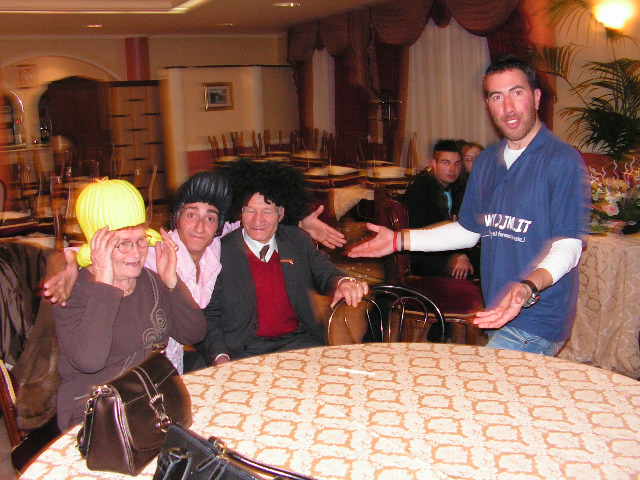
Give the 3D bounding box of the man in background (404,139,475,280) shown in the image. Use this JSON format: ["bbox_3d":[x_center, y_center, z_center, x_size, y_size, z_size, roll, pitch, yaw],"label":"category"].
[{"bbox_3d":[0.701,0.078,3.900,0.560,1.300,0.720,-2,12,-5],"label":"man in background"}]

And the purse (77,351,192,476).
[{"bbox_3d":[-0.419,0.378,1.514,0.140,0.190,0.245,4,12,19],"label":"purse"}]

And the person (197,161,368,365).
[{"bbox_3d":[-0.106,0.410,2.323,0.600,1.310,0.720,-3,12,-12],"label":"person"}]

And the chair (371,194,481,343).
[{"bbox_3d":[0.562,0.279,3.604,0.580,1.030,0.500,1,12,8],"label":"chair"}]

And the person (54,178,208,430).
[{"bbox_3d":[-0.476,0.500,1.953,0.520,1.290,0.720,-7,13,-27],"label":"person"}]

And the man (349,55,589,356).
[{"bbox_3d":[0.492,0.262,2.150,0.640,1.670,0.580,10,16,41],"label":"man"}]

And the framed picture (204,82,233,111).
[{"bbox_3d":[-1.449,-2.048,9.500,0.420,0.400,0.040,-2,12,-8],"label":"framed picture"}]

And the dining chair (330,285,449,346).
[{"bbox_3d":[0.238,0.643,2.219,0.430,0.890,0.500,0,12,0],"label":"dining chair"}]

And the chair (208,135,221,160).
[{"bbox_3d":[-1.258,-0.882,9.212,0.520,1.030,0.450,0,12,0],"label":"chair"}]

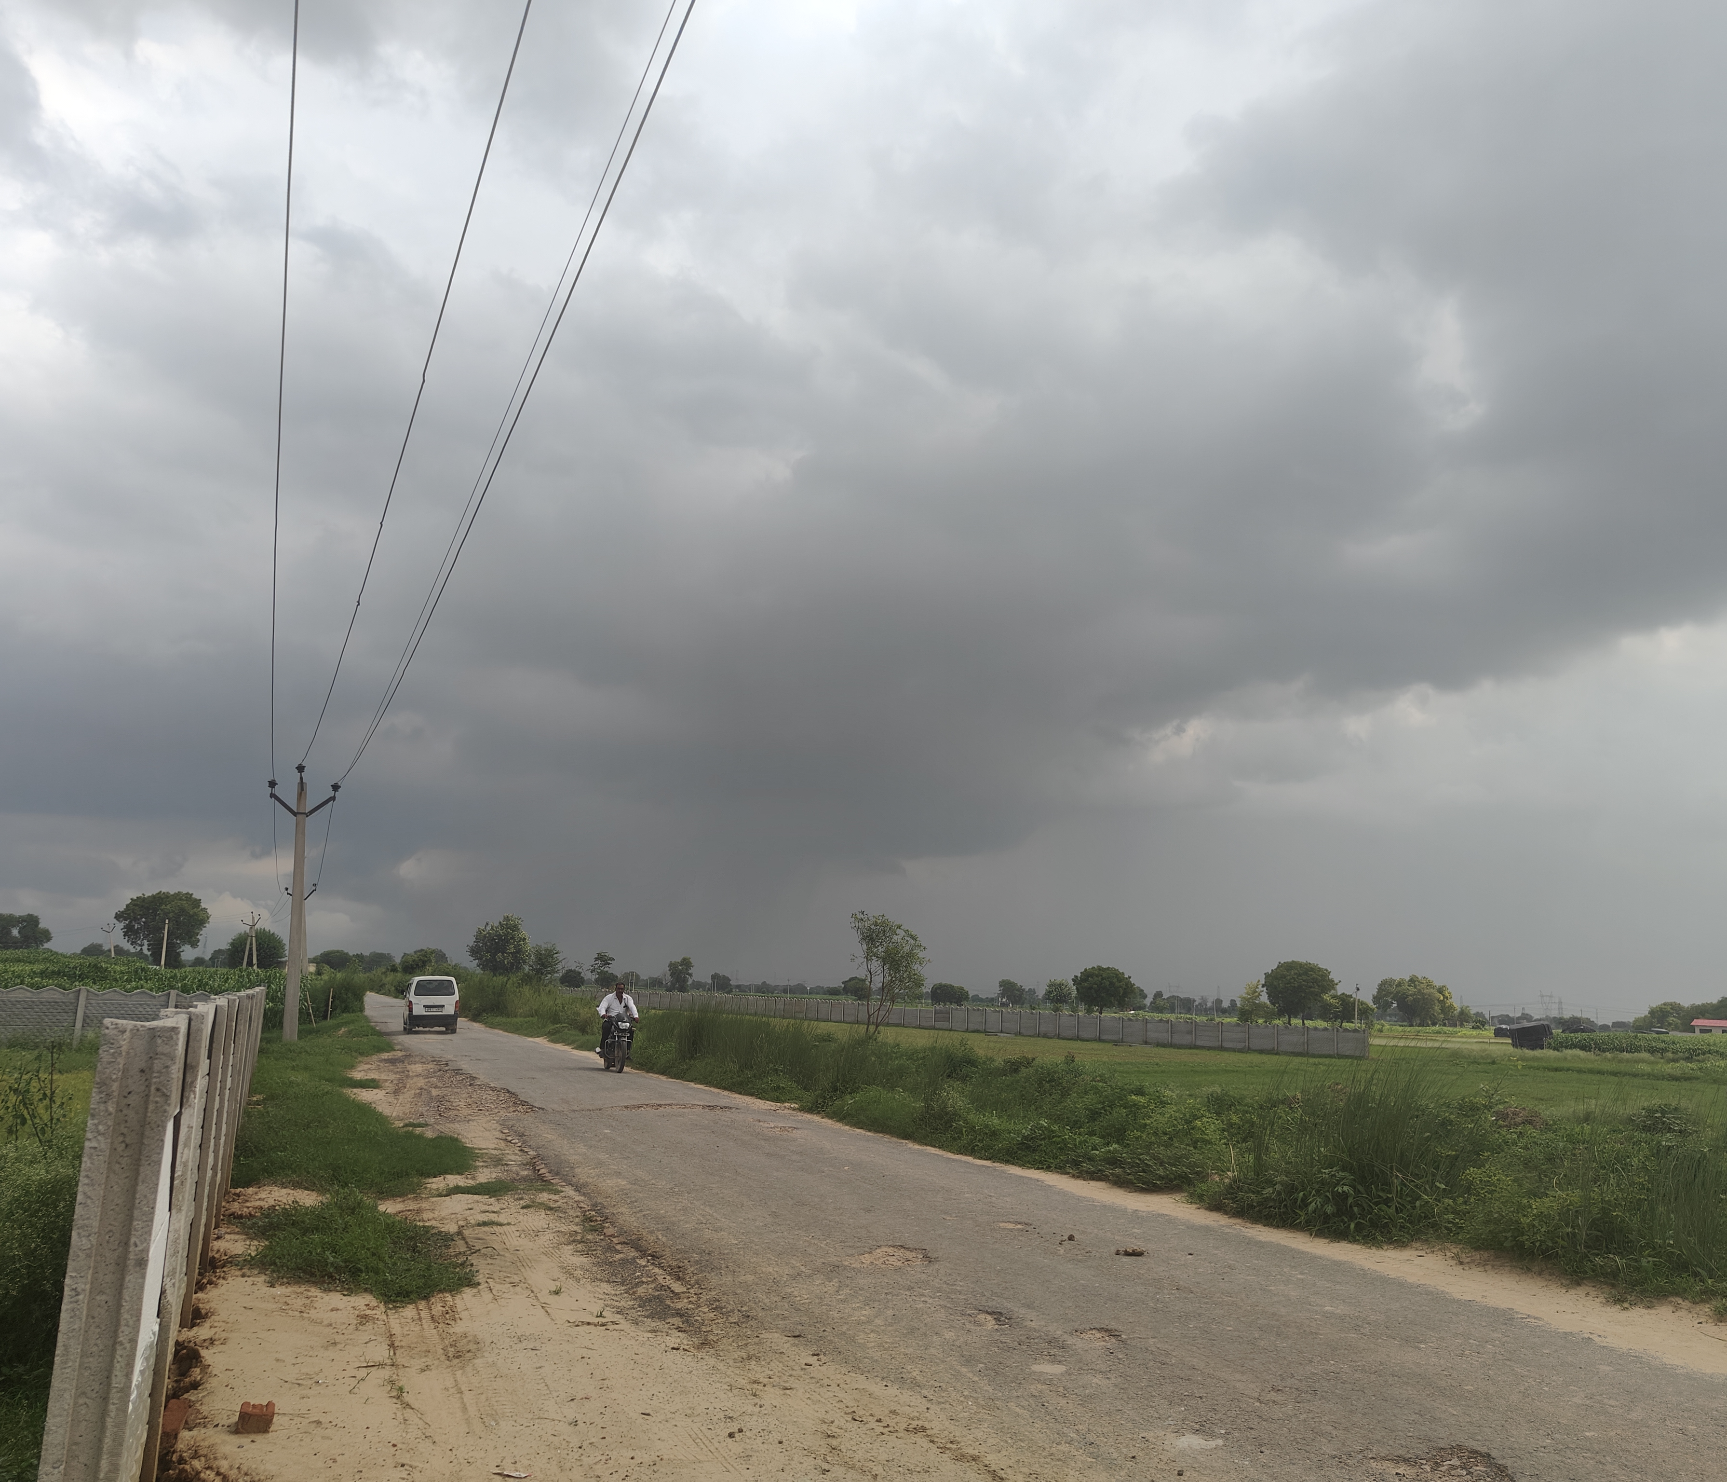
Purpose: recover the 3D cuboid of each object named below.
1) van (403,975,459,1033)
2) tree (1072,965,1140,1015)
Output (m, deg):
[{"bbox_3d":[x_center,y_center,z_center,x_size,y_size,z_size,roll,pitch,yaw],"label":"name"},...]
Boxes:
[{"bbox_3d":[-14.369,8.728,45.512,1.475,1.800,3.675,7,-11,-21],"label":"van"},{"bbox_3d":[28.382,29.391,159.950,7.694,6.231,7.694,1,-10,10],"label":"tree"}]

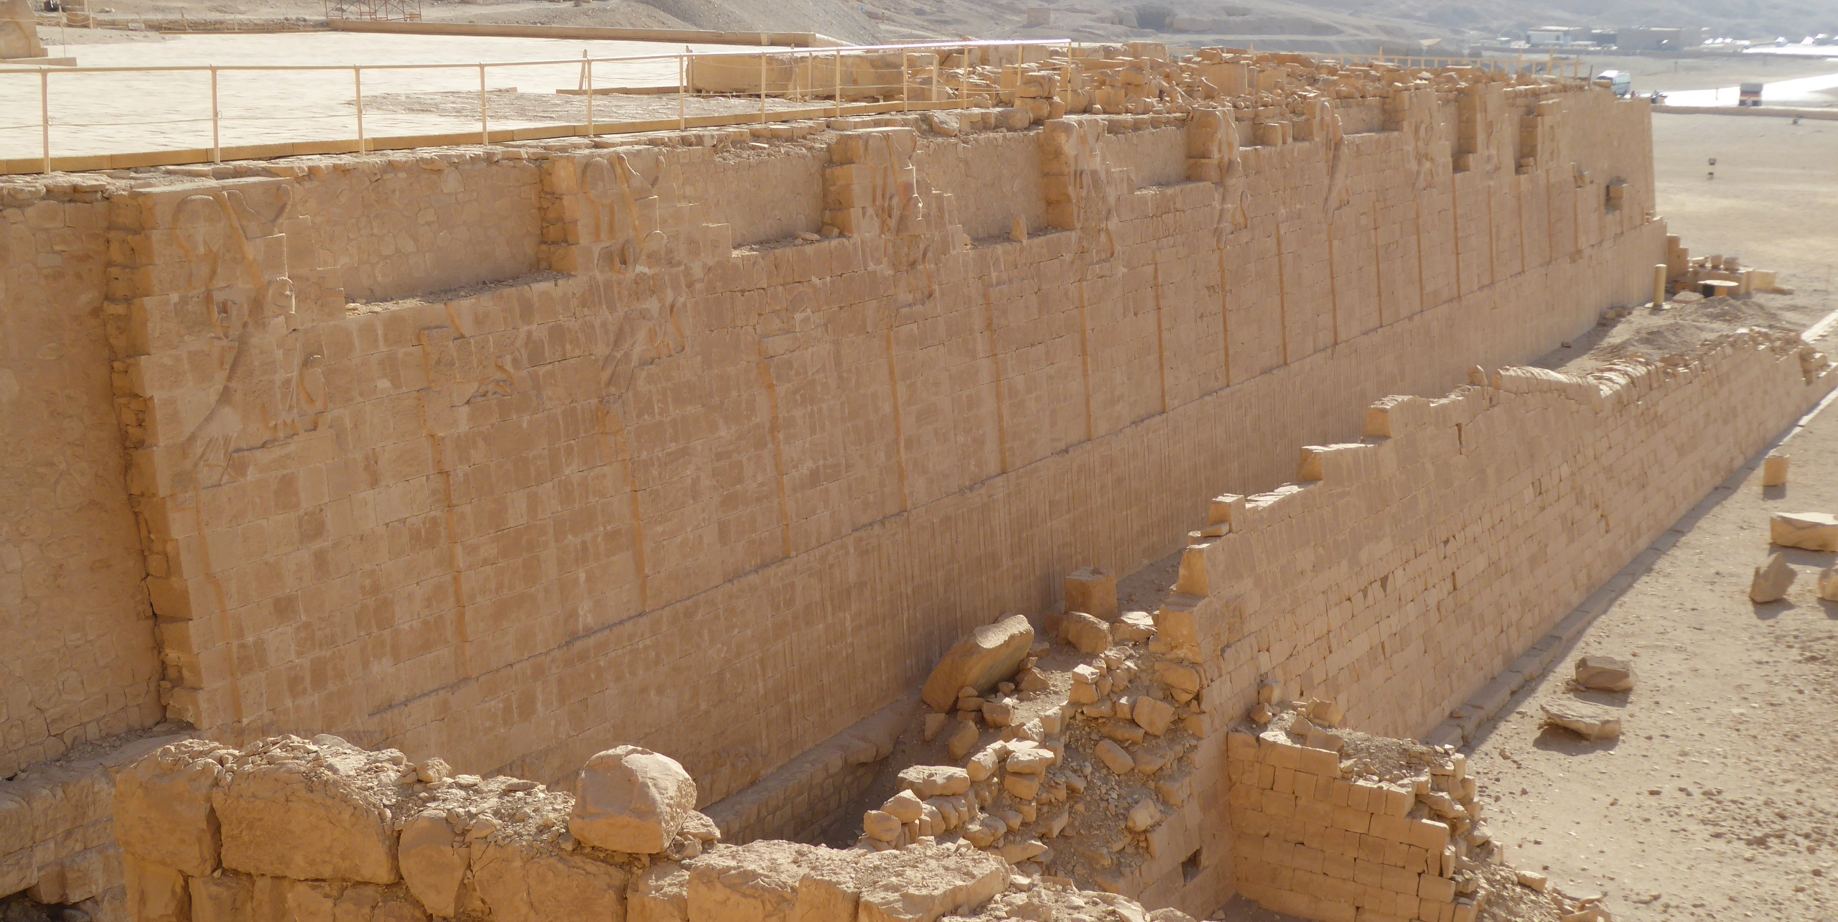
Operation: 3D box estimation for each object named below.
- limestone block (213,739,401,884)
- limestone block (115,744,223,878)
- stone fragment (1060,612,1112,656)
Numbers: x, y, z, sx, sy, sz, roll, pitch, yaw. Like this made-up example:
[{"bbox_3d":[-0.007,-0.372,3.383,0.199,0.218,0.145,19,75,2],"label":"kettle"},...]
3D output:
[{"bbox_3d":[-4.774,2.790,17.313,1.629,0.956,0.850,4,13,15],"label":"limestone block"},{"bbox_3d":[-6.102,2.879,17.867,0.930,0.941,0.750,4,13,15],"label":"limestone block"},{"bbox_3d":[2.308,2.387,29.300,0.600,0.480,0.480,7,14,29],"label":"stone fragment"}]

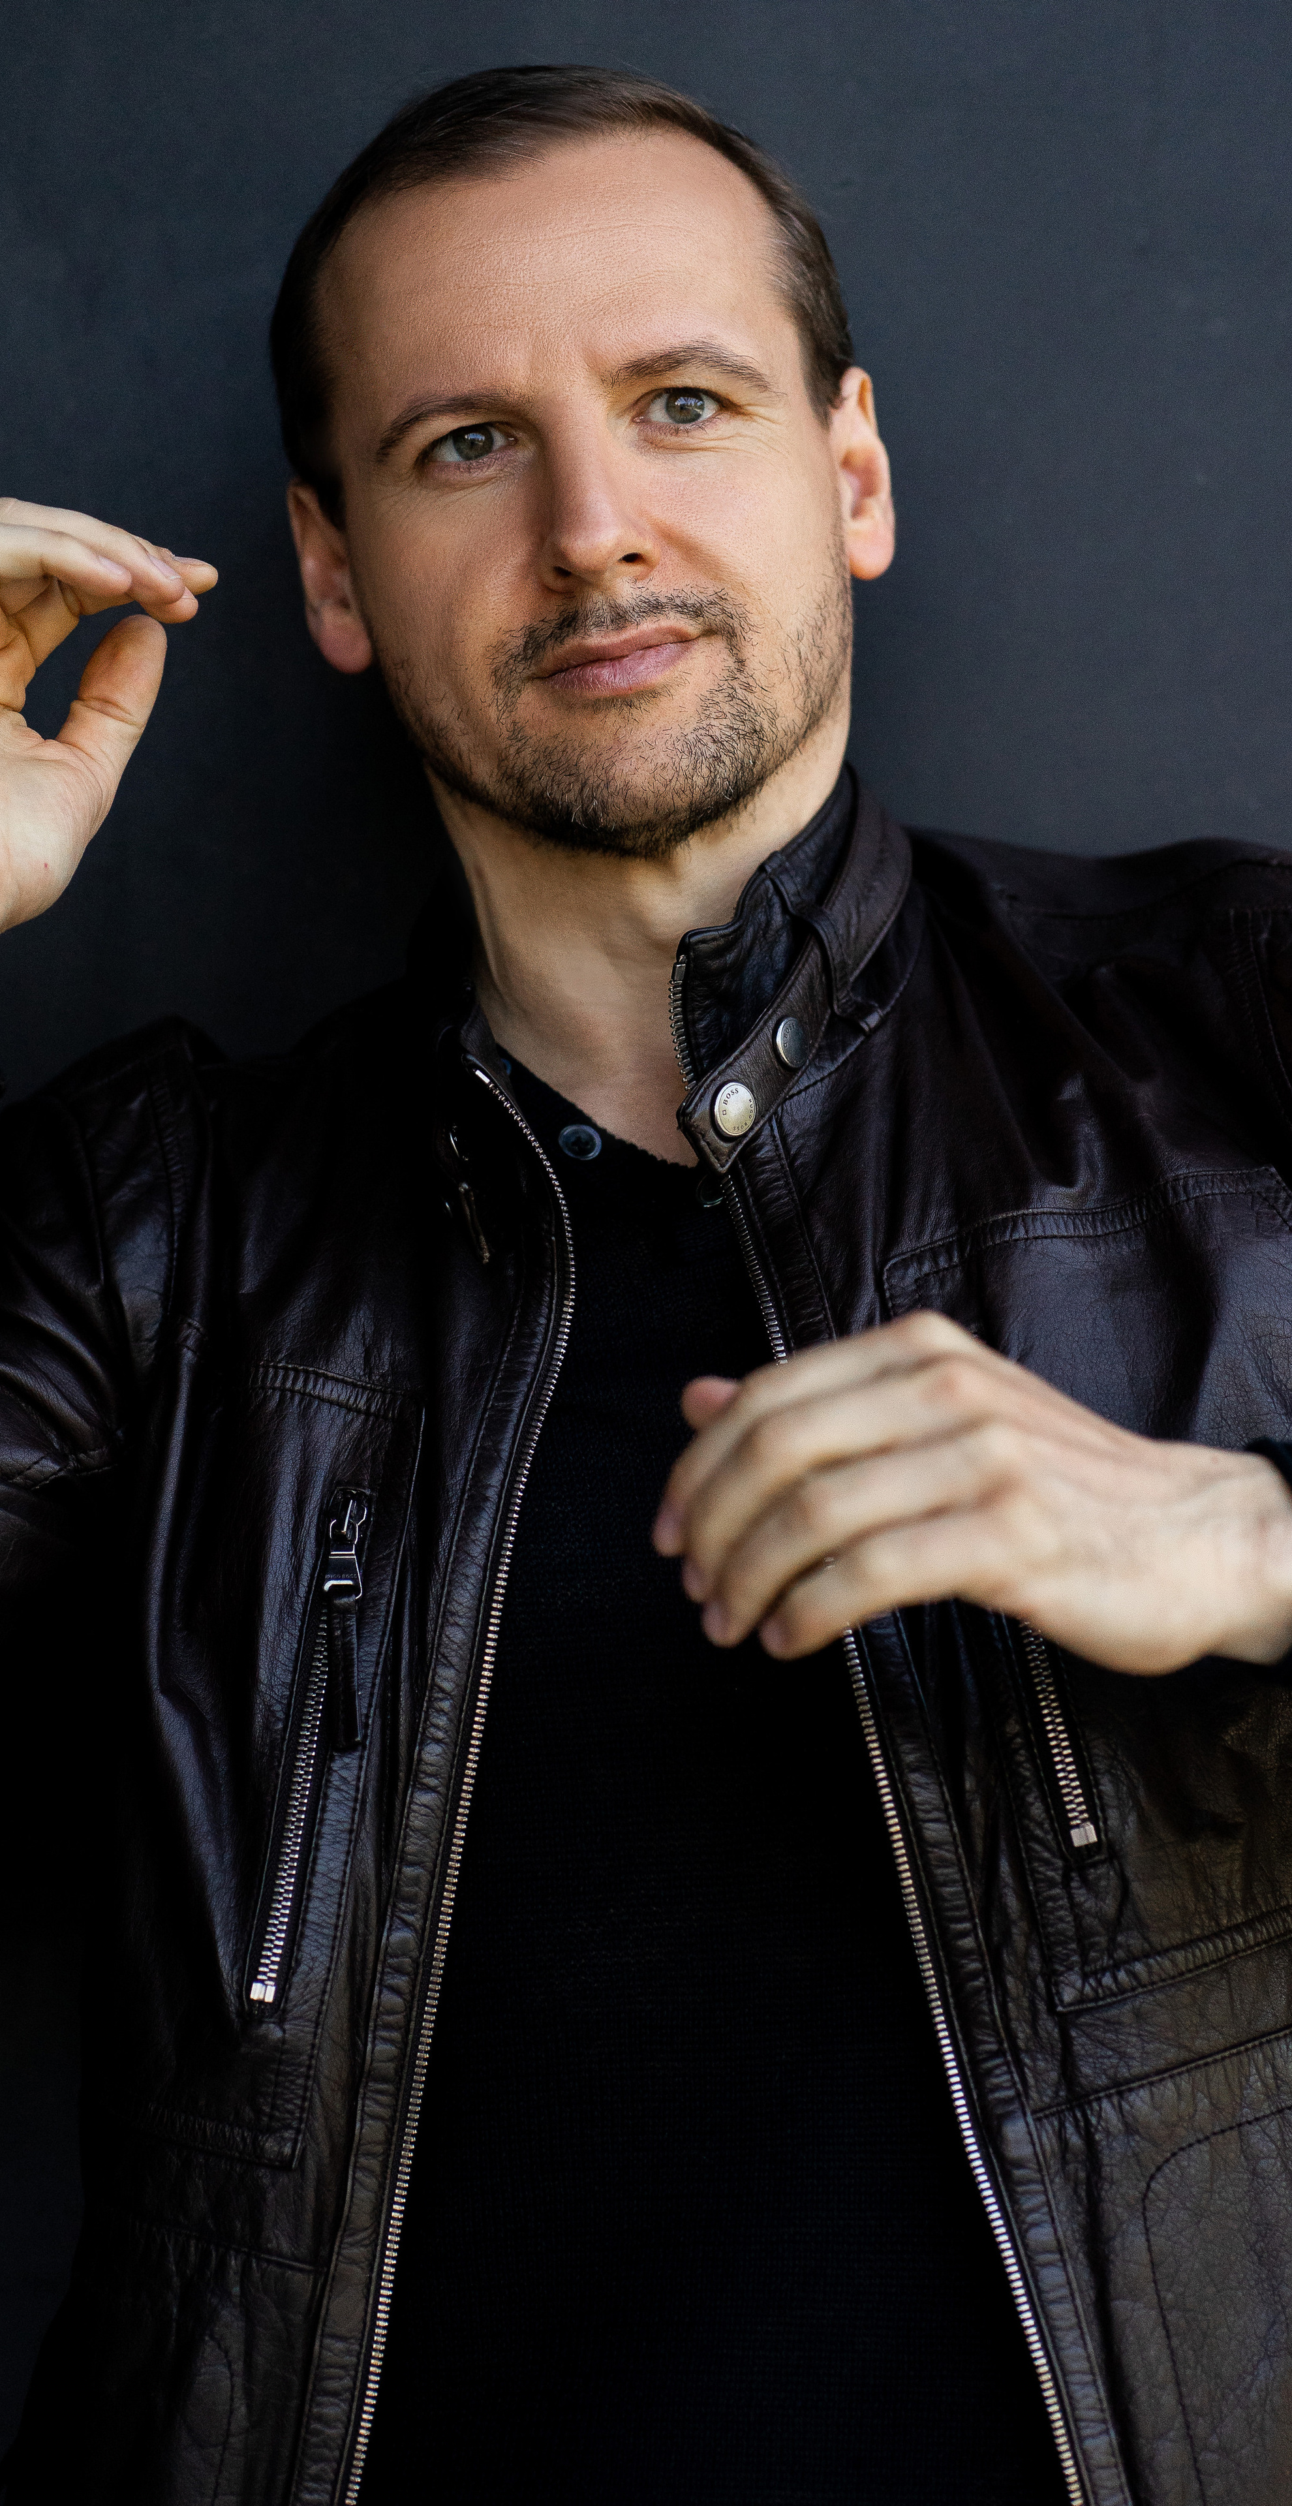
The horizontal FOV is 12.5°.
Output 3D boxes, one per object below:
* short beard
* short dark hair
[{"bbox_3d":[-0.007,-0.159,1.757,0.145,0.080,0.095,-10,0,2],"label":"short beard"},{"bbox_3d":[-0.025,-0.276,1.825,0.174,0.180,0.185,-10,0,2],"label":"short dark hair"}]

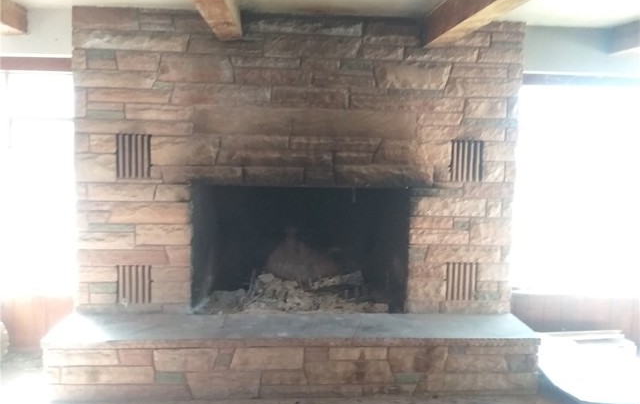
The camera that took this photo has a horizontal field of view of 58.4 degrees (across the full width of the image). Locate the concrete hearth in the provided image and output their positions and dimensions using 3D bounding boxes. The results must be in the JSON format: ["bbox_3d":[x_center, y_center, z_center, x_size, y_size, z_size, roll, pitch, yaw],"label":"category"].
[{"bbox_3d":[-0.140,0.968,3.657,2.953,0.366,0.527,1,5,-4],"label":"concrete hearth"}]

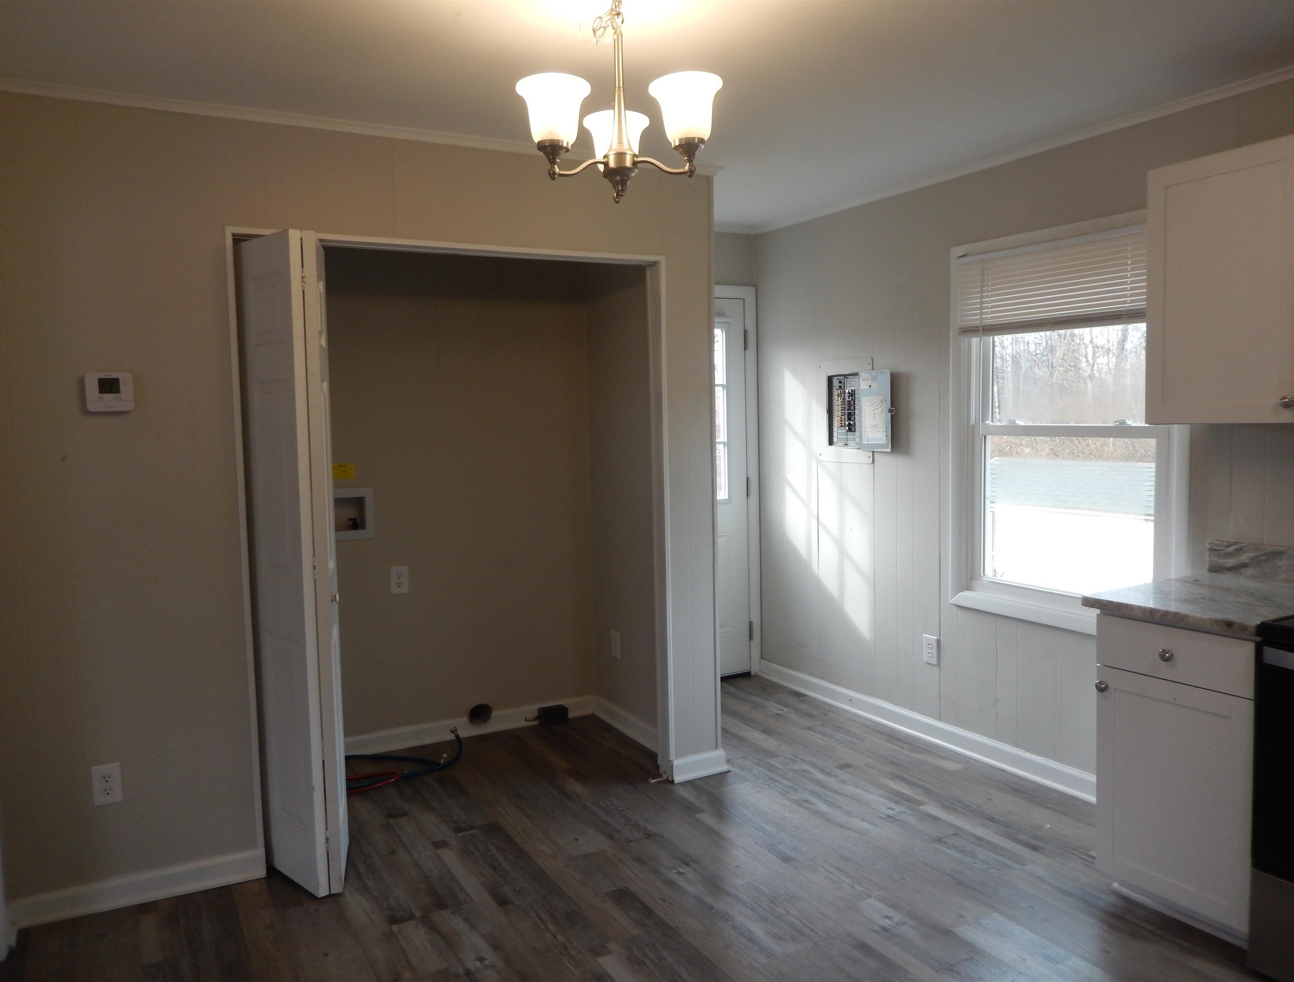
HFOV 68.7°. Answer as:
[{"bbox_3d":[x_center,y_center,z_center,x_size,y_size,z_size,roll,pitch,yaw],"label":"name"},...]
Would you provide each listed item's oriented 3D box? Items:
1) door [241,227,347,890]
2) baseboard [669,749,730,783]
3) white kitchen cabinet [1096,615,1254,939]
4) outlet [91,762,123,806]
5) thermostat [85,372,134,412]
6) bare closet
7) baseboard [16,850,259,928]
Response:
[{"bbox_3d":[-1.091,0.234,2.978,0.275,2.000,0.375,-3,5,-27],"label":"door"},{"bbox_3d":[0.224,1.118,3.838,0.250,0.097,0.022,-3,5,-27],"label":"baseboard"},{"bbox_3d":[1.707,0.786,2.768,0.629,0.866,0.449,-4,5,-30],"label":"white kitchen cabinet"},{"bbox_3d":[-1.629,0.887,2.858,0.073,0.118,0.012,-3,5,-27],"label":"outlet"},{"bbox_3d":[-1.583,-0.291,2.789,0.117,0.106,0.028,-3,5,-27],"label":"thermostat"},{"bbox_3d":[-0.805,0.160,3.752,1.600,2.060,1.120,-3,5,-27],"label":"bare closet"},{"bbox_3d":[-1.555,1.222,2.924,0.700,0.095,0.018,-3,5,-27],"label":"baseboard"}]

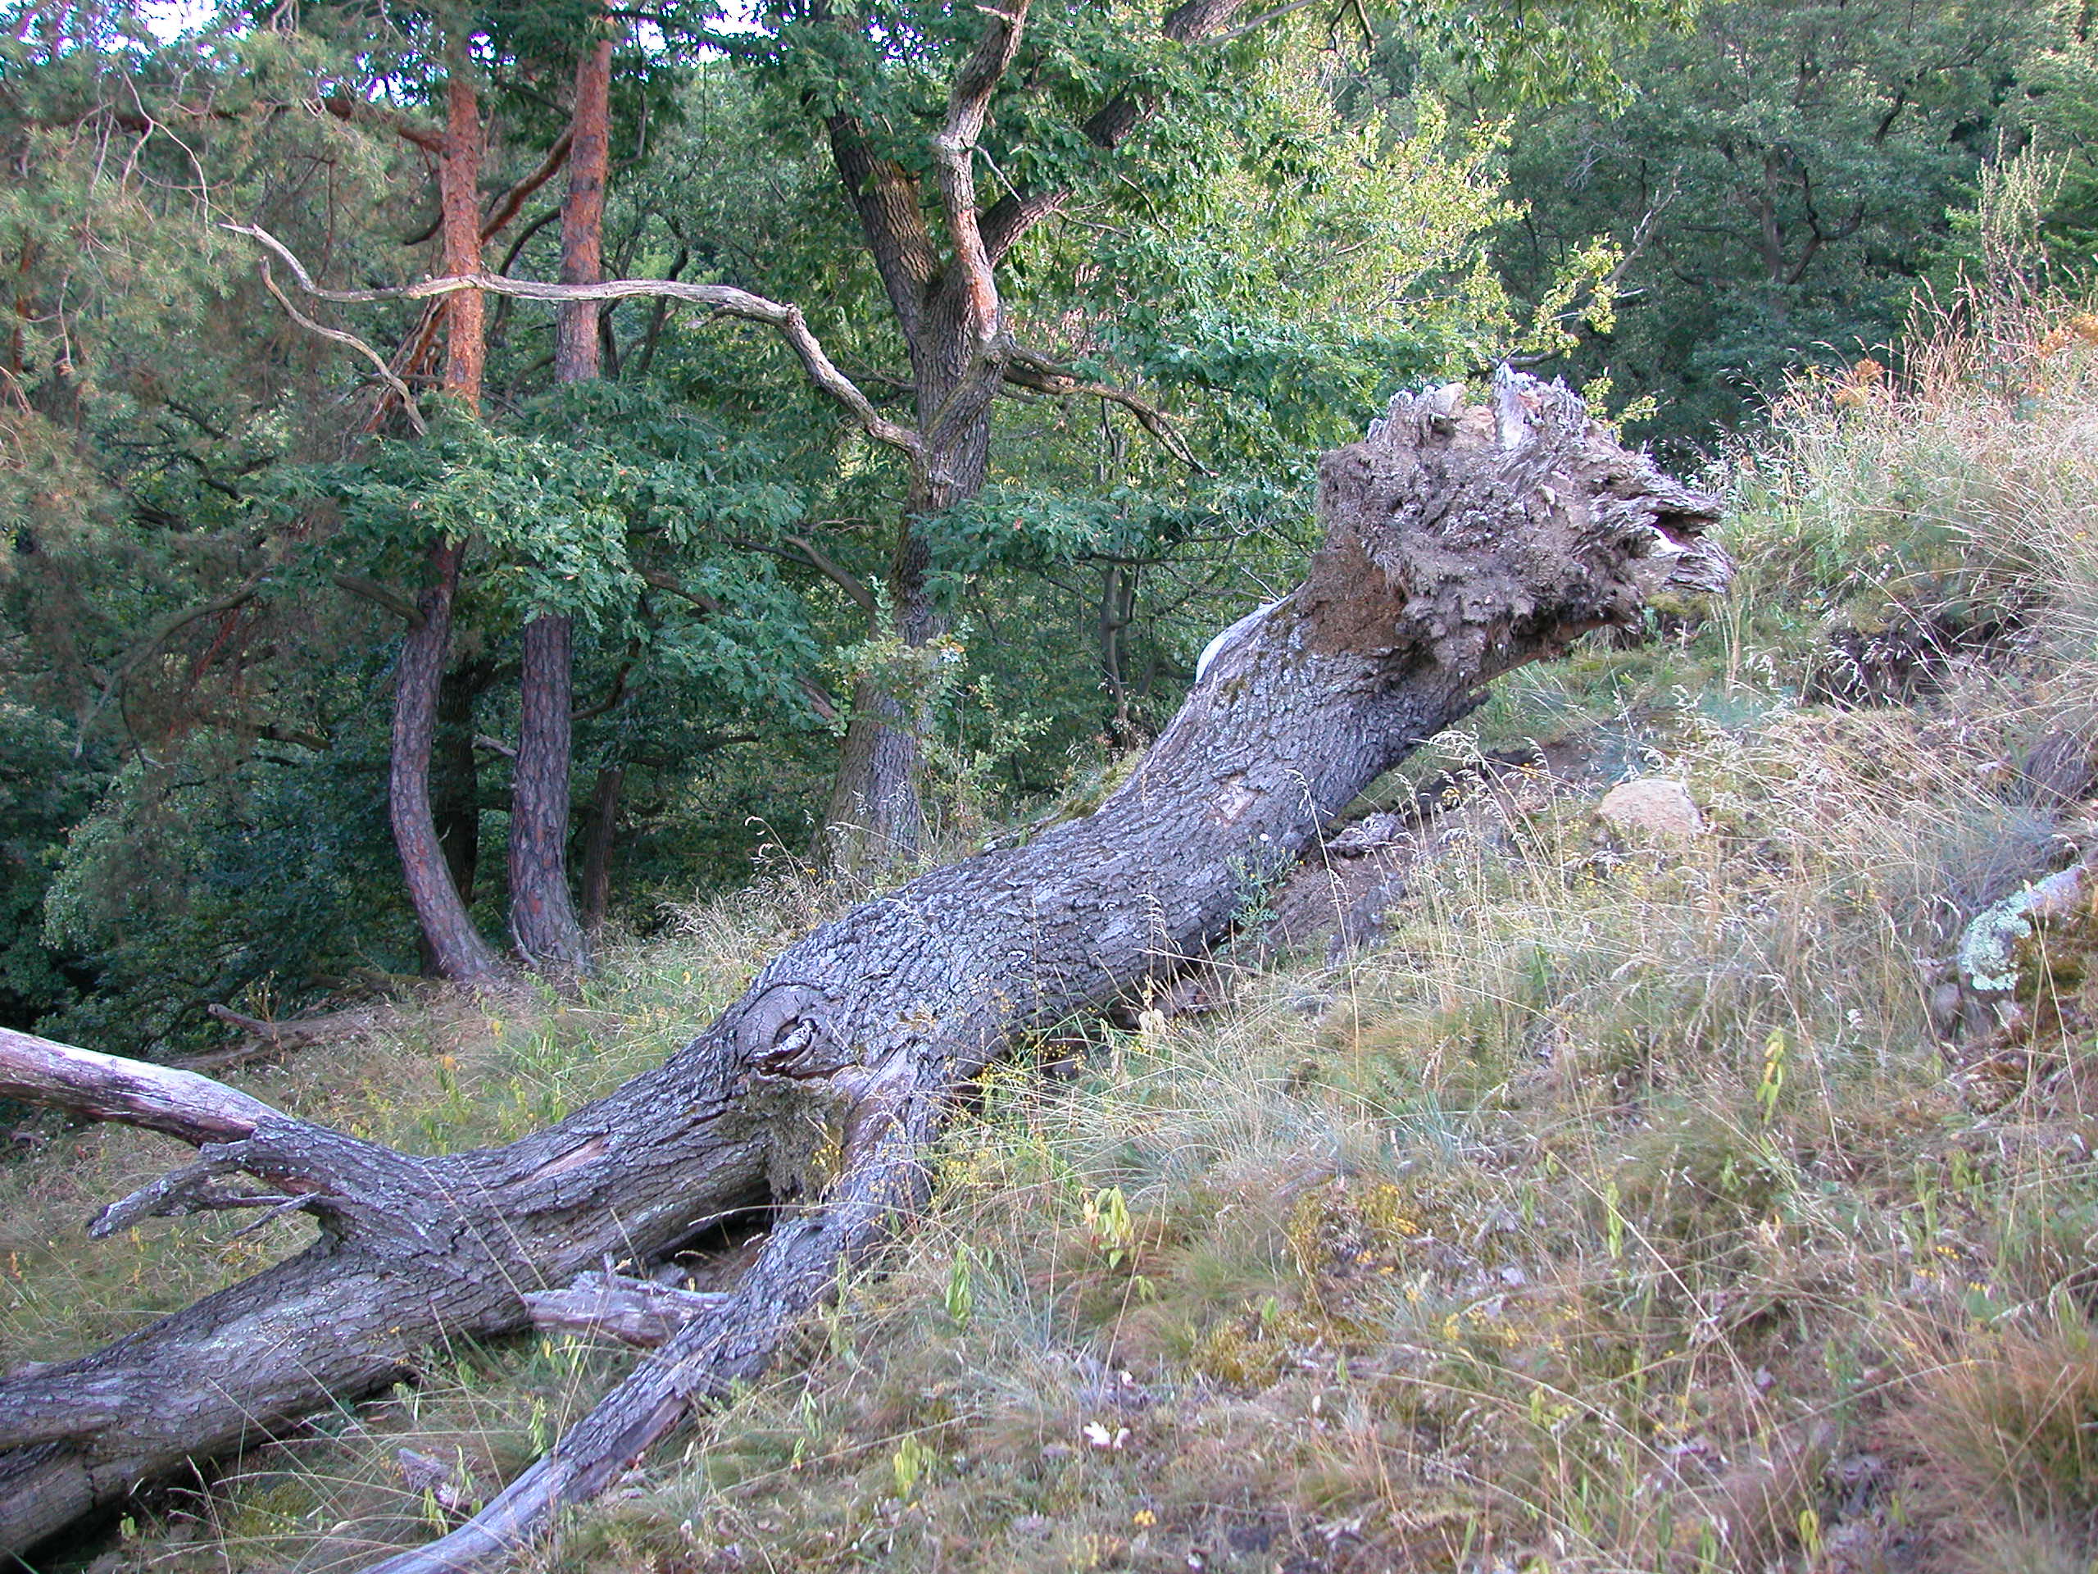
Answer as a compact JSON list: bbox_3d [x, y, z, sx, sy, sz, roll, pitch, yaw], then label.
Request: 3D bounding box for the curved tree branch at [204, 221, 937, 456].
[{"bbox_3d":[-2.750,-2.565,9.800,4.000,1.370,0.800,0,3,0],"label":"curved tree branch"}]

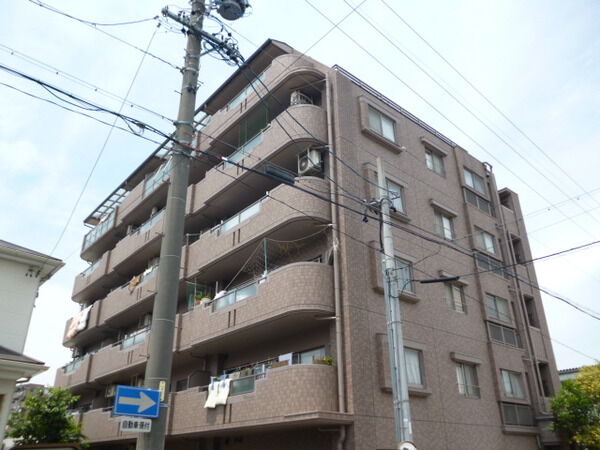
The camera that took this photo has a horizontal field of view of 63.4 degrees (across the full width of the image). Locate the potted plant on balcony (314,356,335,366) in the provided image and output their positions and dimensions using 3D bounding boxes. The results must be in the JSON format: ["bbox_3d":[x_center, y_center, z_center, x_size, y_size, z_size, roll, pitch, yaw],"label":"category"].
[{"bbox_3d":[0.588,3.674,12.836,0.450,0.320,0.260,20,-33,-35],"label":"potted plant on balcony"}]

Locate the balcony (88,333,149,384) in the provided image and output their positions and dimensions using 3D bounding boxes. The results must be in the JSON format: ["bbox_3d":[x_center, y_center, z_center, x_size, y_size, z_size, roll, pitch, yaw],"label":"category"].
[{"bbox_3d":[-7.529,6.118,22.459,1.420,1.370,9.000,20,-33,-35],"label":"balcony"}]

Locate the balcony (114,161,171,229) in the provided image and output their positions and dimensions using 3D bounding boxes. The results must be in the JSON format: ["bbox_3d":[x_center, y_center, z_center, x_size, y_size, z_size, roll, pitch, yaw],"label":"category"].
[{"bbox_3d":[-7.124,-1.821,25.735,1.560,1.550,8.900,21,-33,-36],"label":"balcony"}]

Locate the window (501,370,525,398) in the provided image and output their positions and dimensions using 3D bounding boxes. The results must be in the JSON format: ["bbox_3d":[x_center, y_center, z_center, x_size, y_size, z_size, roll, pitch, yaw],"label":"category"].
[{"bbox_3d":[7.571,5.652,17.240,1.350,0.950,0.120,20,-33,-35],"label":"window"}]

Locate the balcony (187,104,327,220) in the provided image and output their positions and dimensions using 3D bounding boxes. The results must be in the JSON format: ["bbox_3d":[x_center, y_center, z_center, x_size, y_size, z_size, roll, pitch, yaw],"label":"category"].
[{"bbox_3d":[-1.752,-2.057,18.823,1.420,1.420,7.600,20,-33,-35],"label":"balcony"}]

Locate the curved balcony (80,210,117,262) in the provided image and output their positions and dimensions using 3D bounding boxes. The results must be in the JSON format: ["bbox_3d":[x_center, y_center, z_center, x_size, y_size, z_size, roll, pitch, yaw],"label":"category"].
[{"bbox_3d":[-12.290,0.994,31.343,1.420,1.370,5.800,20,-33,-35],"label":"curved balcony"}]

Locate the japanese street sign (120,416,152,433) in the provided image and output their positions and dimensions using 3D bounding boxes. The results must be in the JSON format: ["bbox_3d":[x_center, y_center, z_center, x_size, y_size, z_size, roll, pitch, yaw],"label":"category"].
[{"bbox_3d":[-2.055,2.524,6.100,0.410,0.165,0.030,19,-32,-33],"label":"japanese street sign"}]

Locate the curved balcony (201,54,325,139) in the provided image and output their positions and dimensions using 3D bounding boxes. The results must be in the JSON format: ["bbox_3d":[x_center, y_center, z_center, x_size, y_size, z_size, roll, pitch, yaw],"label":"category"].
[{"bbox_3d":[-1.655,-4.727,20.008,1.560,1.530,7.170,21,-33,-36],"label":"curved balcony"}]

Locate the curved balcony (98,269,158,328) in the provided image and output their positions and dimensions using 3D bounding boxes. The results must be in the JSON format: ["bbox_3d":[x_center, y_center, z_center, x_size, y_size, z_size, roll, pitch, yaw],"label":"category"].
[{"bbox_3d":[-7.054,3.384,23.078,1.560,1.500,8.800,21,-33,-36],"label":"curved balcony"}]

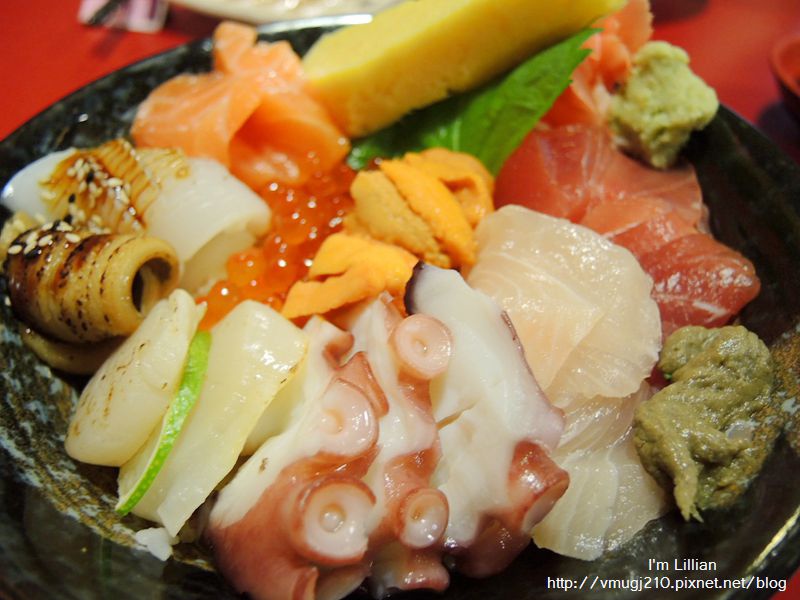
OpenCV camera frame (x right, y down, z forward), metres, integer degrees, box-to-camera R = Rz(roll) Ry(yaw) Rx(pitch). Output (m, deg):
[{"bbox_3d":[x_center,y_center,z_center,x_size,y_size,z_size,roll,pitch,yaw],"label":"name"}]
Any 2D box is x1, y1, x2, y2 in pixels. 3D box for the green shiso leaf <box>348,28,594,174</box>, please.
[{"bbox_3d":[0.028,-0.066,0.198,0.056,0.023,0.082,20,48,16],"label":"green shiso leaf"}]

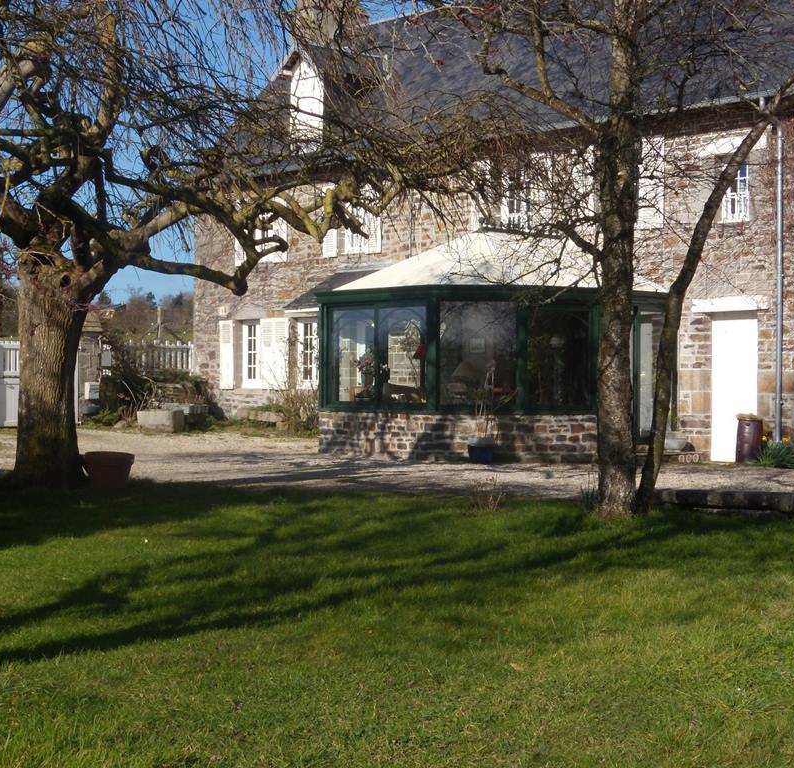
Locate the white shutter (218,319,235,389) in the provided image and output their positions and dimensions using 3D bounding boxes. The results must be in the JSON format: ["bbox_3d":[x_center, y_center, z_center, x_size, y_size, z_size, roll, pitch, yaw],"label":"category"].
[{"bbox_3d":[-3.584,-0.614,31.309,0.050,1.464,0.468,0,0,-44],"label":"white shutter"}]

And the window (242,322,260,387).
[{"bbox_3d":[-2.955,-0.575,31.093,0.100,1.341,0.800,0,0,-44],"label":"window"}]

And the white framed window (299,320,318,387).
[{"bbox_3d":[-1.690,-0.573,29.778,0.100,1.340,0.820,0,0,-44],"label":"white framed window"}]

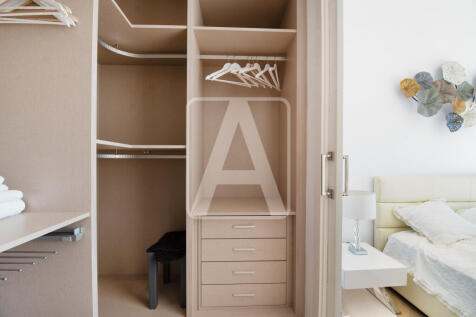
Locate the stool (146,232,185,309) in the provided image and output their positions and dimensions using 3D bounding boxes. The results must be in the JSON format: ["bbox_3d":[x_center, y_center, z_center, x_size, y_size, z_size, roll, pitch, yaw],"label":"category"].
[{"bbox_3d":[-0.518,0.891,1.645,0.300,0.457,0.370,0,0,-2],"label":"stool"}]

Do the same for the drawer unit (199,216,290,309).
[{"bbox_3d":[0.044,0.850,1.845,0.745,0.750,0.450,0,0,-2],"label":"drawer unit"}]

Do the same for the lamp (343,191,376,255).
[{"bbox_3d":[1.054,0.564,1.740,0.270,0.520,0.270,0,0,-5],"label":"lamp"}]

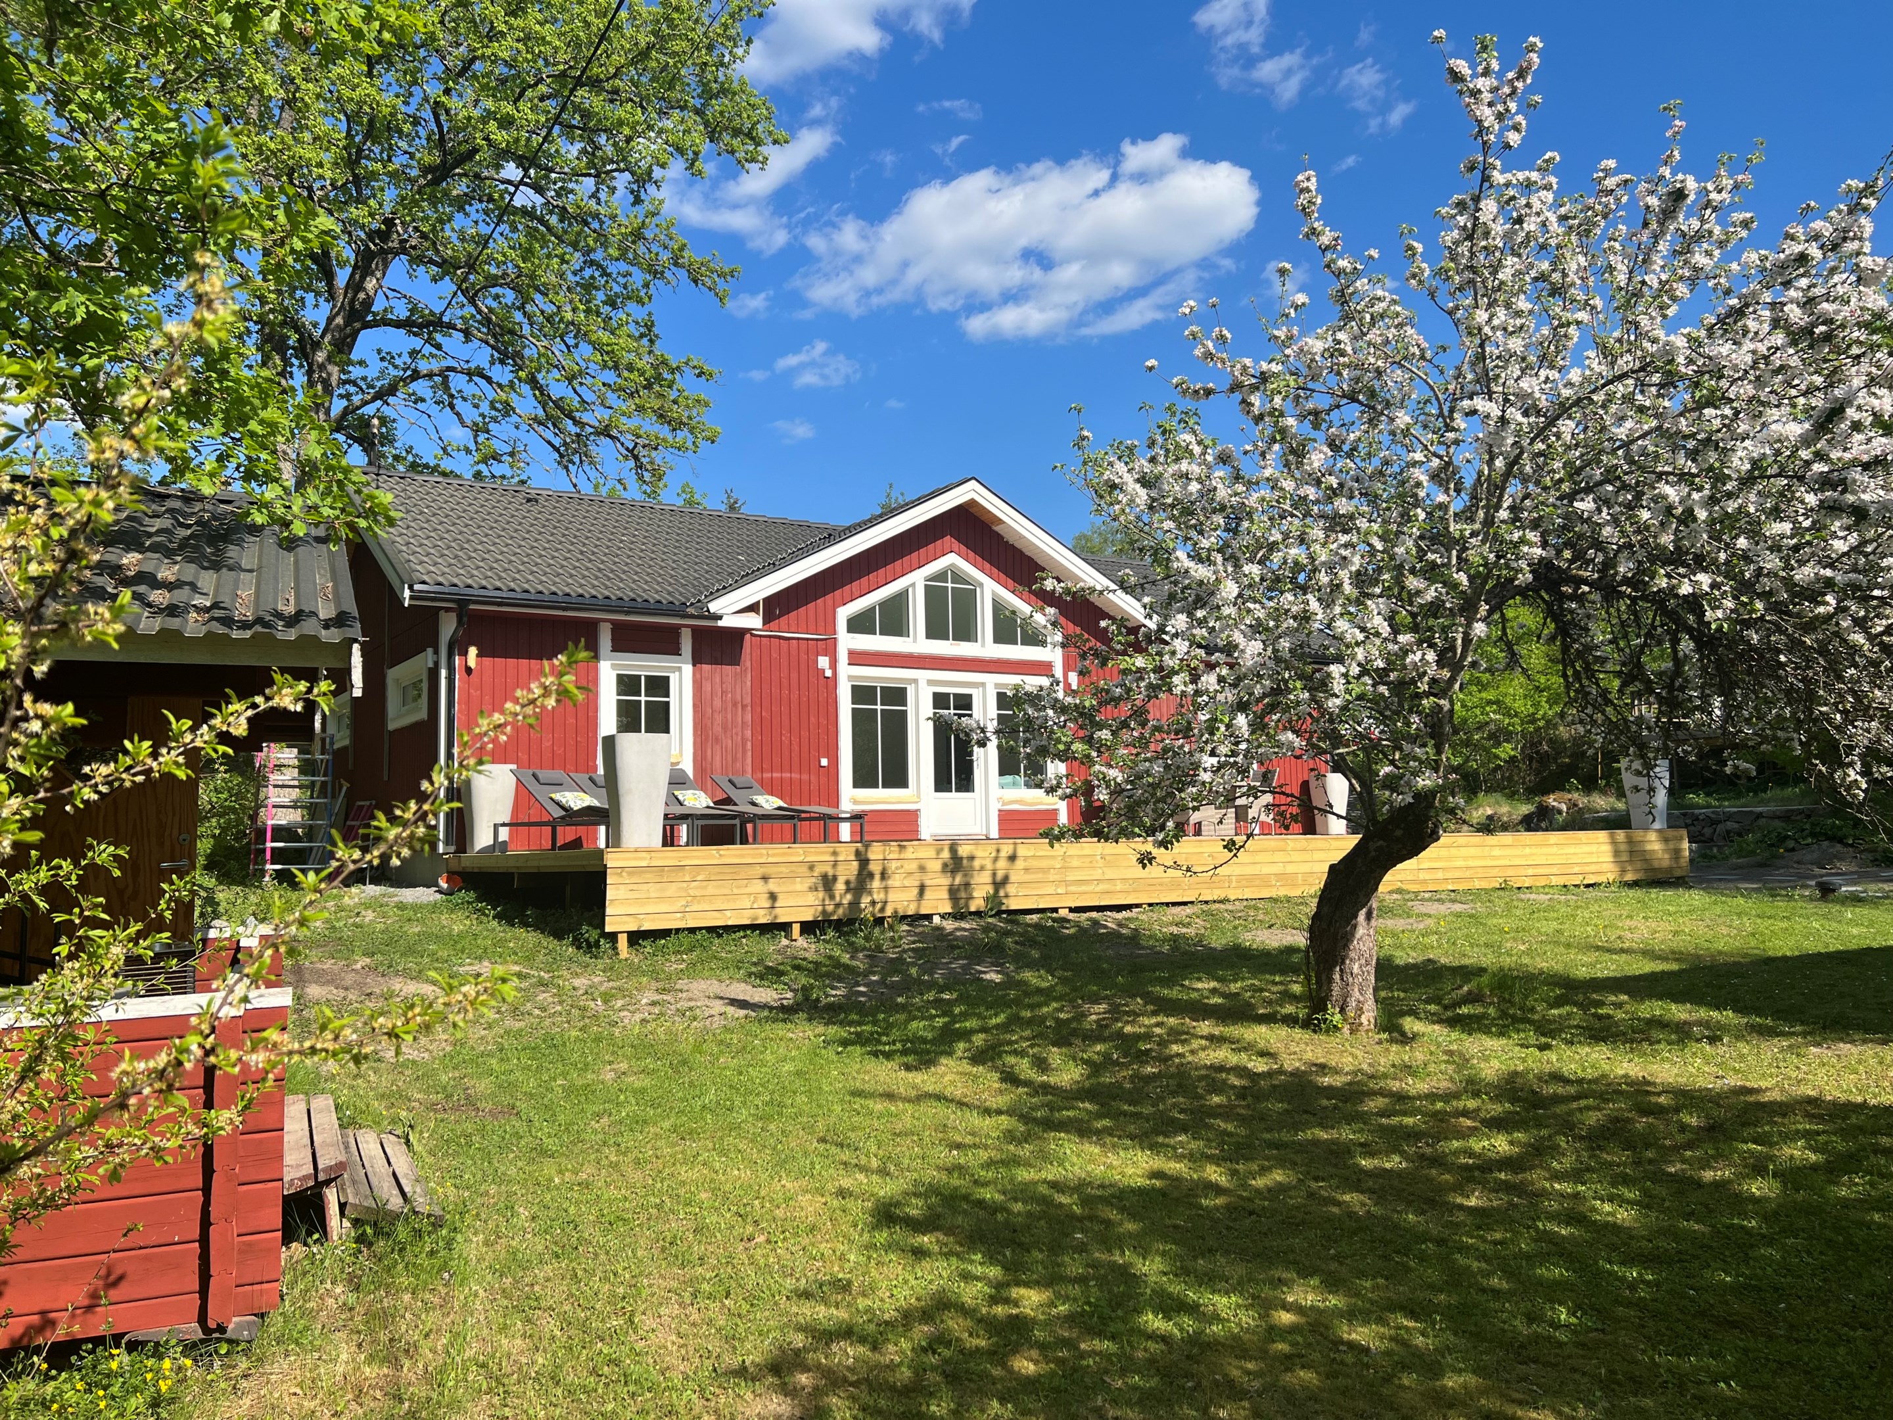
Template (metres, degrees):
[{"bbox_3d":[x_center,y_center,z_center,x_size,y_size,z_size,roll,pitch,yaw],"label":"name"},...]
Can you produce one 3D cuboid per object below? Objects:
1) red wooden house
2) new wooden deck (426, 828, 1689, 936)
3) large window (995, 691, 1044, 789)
[{"bbox_3d":[-1.599,-0.229,22.901,15.500,5.500,8.000,3,-7,-34],"label":"red wooden house"},{"bbox_3d":[2.646,2.032,18.275,16.400,0.700,4.950,3,-7,-34],"label":"new wooden deck"},{"bbox_3d":[1.103,0.431,20.480,0.970,1.450,0.100,3,-7,-34],"label":"large window"}]

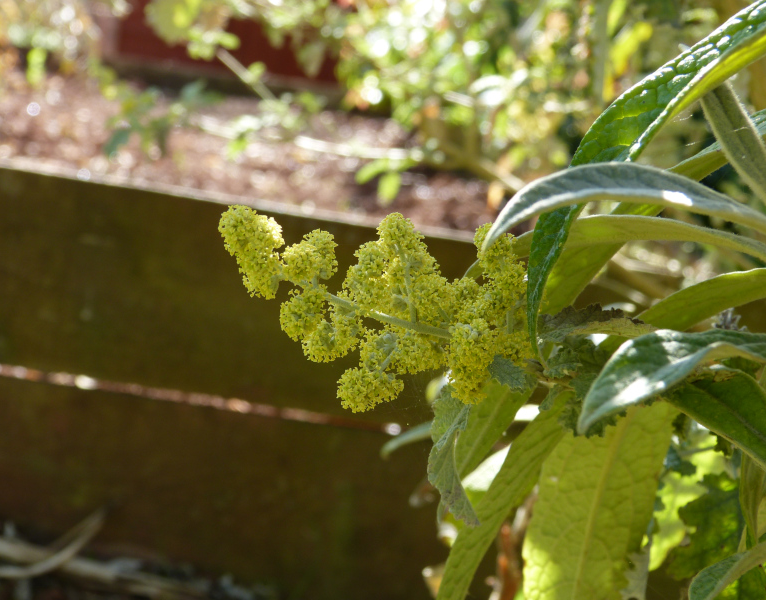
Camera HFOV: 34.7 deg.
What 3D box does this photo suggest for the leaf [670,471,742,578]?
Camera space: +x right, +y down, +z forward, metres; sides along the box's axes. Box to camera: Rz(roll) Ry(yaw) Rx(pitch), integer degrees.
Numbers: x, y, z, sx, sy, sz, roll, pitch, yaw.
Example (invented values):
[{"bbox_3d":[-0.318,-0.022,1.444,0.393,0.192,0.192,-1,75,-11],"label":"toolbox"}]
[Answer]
[{"bbox_3d":[0.151,0.105,0.570,0.040,0.051,0.024,11,16,11],"label":"leaf"}]

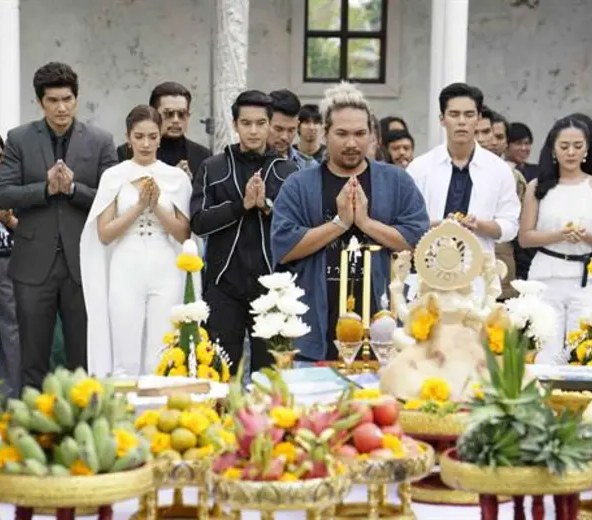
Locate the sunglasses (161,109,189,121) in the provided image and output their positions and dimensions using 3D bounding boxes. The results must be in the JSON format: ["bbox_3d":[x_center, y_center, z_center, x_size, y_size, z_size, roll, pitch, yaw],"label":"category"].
[{"bbox_3d":[-0.566,-0.683,8.650,0.145,0.050,0.140,-2,5,-20],"label":"sunglasses"}]

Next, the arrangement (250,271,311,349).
[{"bbox_3d":[-0.044,0.145,5.200,0.175,0.220,0.170,0,5,0],"label":"arrangement"}]

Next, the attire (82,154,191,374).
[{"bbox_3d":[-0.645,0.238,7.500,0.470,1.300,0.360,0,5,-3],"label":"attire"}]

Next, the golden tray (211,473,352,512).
[{"bbox_3d":[-0.034,0.494,4.020,0.315,0.060,0.315,0,5,0],"label":"golden tray"}]

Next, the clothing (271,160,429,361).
[{"bbox_3d":[0.196,0.057,6.750,0.580,0.830,0.400,0,5,0],"label":"clothing"}]

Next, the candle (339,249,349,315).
[{"bbox_3d":[0.134,0.069,5.200,0.022,0.205,0.022,0,5,0],"label":"candle"}]

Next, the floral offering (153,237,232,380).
[{"bbox_3d":[-0.287,0.144,5.150,0.220,0.390,0.210,0,5,0],"label":"floral offering"}]

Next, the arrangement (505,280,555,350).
[{"bbox_3d":[0.653,0.152,5.150,0.150,0.195,0.150,0,5,0],"label":"arrangement"}]

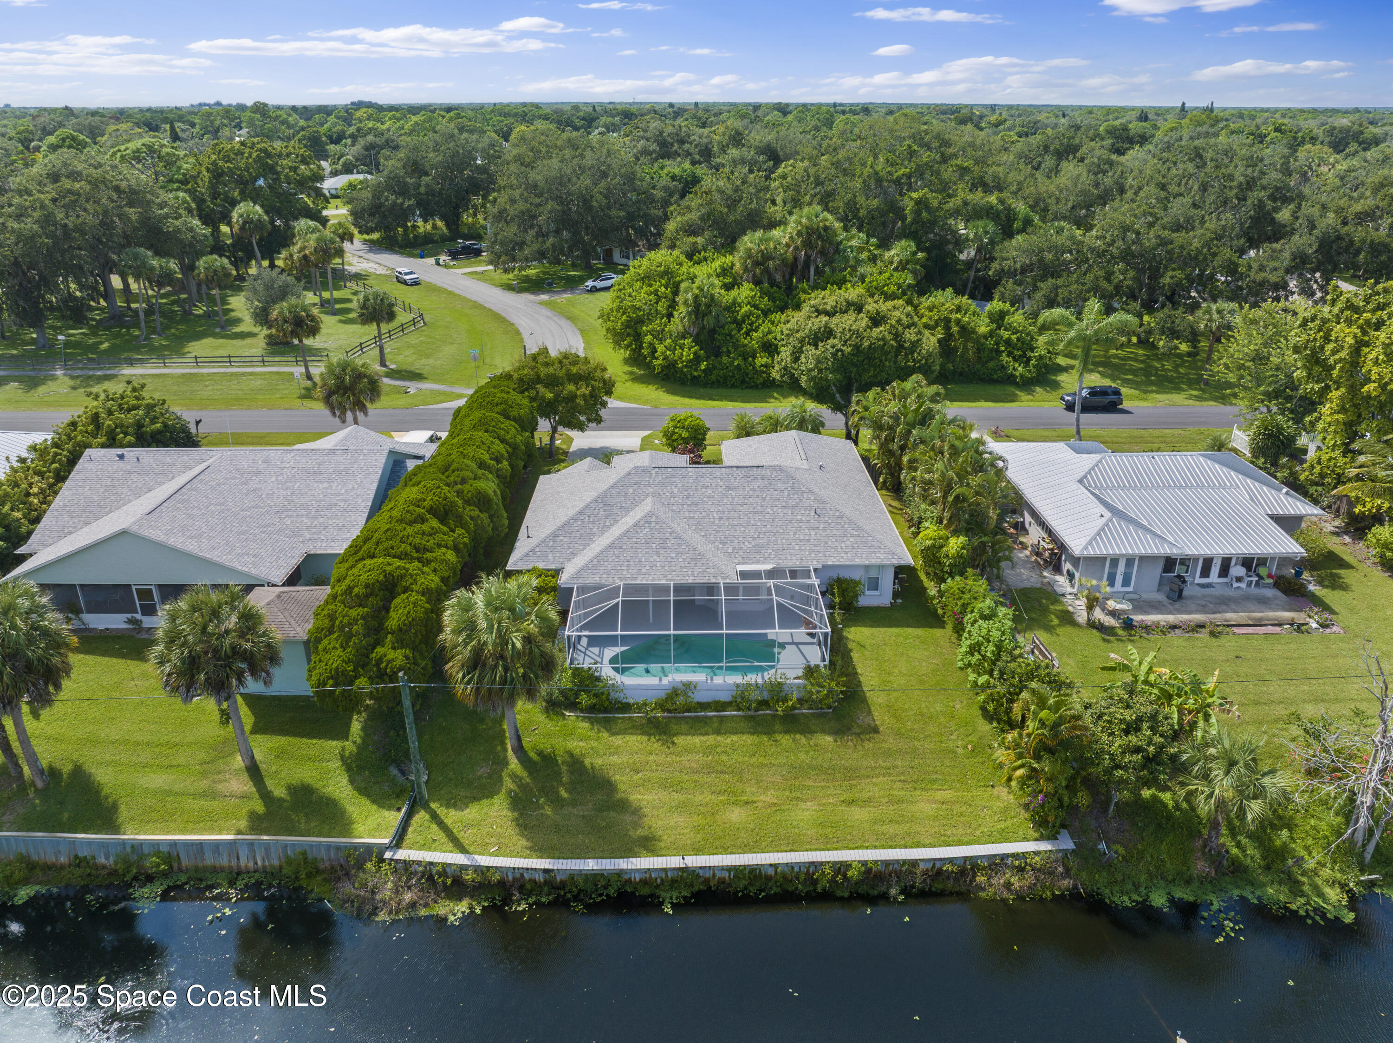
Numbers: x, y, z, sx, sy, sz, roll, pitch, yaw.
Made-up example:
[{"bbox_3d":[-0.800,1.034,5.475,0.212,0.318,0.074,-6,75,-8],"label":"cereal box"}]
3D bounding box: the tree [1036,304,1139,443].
[{"bbox_3d":[28.886,-10.926,72.631,7.620,11.390,7.400,0,23,0],"label":"tree"}]

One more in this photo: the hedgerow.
[{"bbox_3d":[-14.500,-1.201,56.681,5.500,6.200,33.500,0,23,0],"label":"hedgerow"}]

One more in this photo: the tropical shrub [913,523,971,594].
[{"bbox_3d":[13.097,1.776,51.817,3.100,3.200,2.900,0,23,0],"label":"tropical shrub"}]

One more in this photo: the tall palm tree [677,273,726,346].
[{"bbox_3d":[0.536,-18.536,91.095,4.800,9.400,4.800,0,23,0],"label":"tall palm tree"}]

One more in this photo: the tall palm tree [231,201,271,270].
[{"bbox_3d":[-65.546,-41.552,143.279,5.920,11.510,5.920,0,23,0],"label":"tall palm tree"}]

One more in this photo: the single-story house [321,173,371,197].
[{"bbox_3d":[-96.640,-95.283,273.871,18.000,5.300,11.800,-13,27,-27],"label":"single-story house"}]

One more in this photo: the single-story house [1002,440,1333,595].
[{"bbox_3d":[27.553,-1.515,58.009,16.300,4.400,18.300,0,23,0],"label":"single-story house"}]

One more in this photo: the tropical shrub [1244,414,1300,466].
[{"bbox_3d":[41.805,-6.017,70.170,4.030,3.780,4.030,0,23,0],"label":"tropical shrub"}]

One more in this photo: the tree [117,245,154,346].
[{"bbox_3d":[-60.215,-24.558,105.040,4.090,10.130,4.090,0,23,0],"label":"tree"}]

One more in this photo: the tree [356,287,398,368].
[{"bbox_3d":[-31.132,-18.962,94.849,4.240,7.700,4.240,0,23,0],"label":"tree"}]

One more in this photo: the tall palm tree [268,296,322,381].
[{"bbox_3d":[-37.755,-17.310,91.661,5.120,8.000,5.120,0,23,0],"label":"tall palm tree"}]

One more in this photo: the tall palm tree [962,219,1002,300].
[{"bbox_3d":[36.590,-33.388,125.019,5.020,11.020,5.020,0,23,0],"label":"tall palm tree"}]

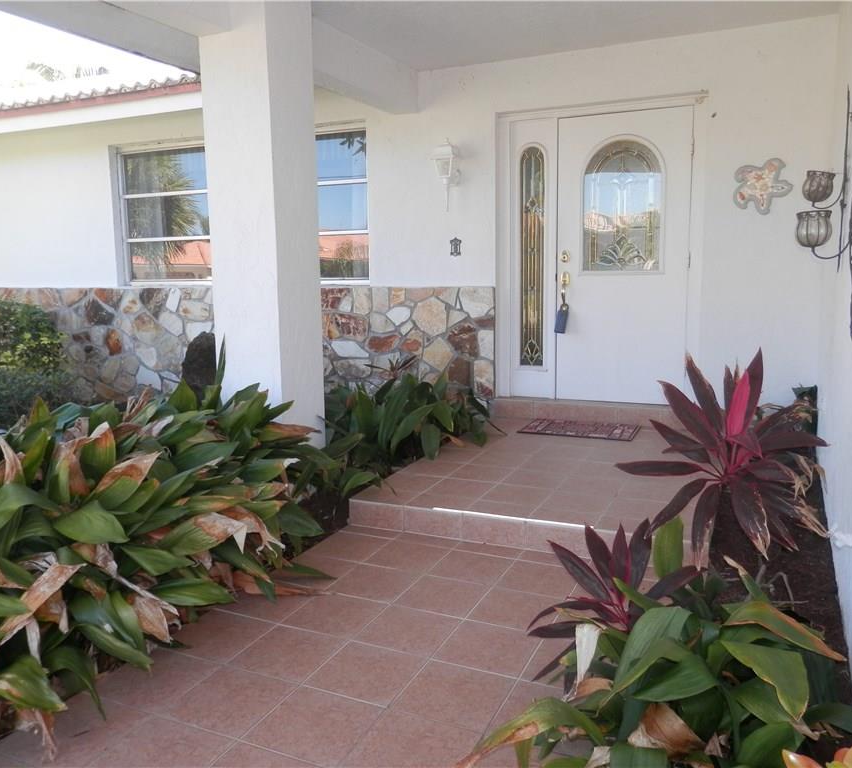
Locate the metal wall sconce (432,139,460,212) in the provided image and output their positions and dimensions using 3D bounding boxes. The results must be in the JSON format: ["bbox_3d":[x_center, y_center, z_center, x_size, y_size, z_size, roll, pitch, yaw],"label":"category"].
[{"bbox_3d":[0.179,-1.515,5.404,0.165,0.520,0.260,3,10,25],"label":"metal wall sconce"}]

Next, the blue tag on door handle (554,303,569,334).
[{"bbox_3d":[0.998,-0.484,5.419,0.080,0.225,0.045,11,13,24],"label":"blue tag on door handle"}]

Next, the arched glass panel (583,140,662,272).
[{"bbox_3d":[1.371,-1.244,5.178,0.555,0.900,0.040,3,10,25],"label":"arched glass panel"}]

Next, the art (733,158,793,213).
[{"bbox_3d":[2.126,-1.240,4.657,0.345,0.345,0.030,3,10,25],"label":"art"}]

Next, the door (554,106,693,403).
[{"bbox_3d":[1.388,-0.862,5.250,0.920,2.032,0.050,3,10,25],"label":"door"}]

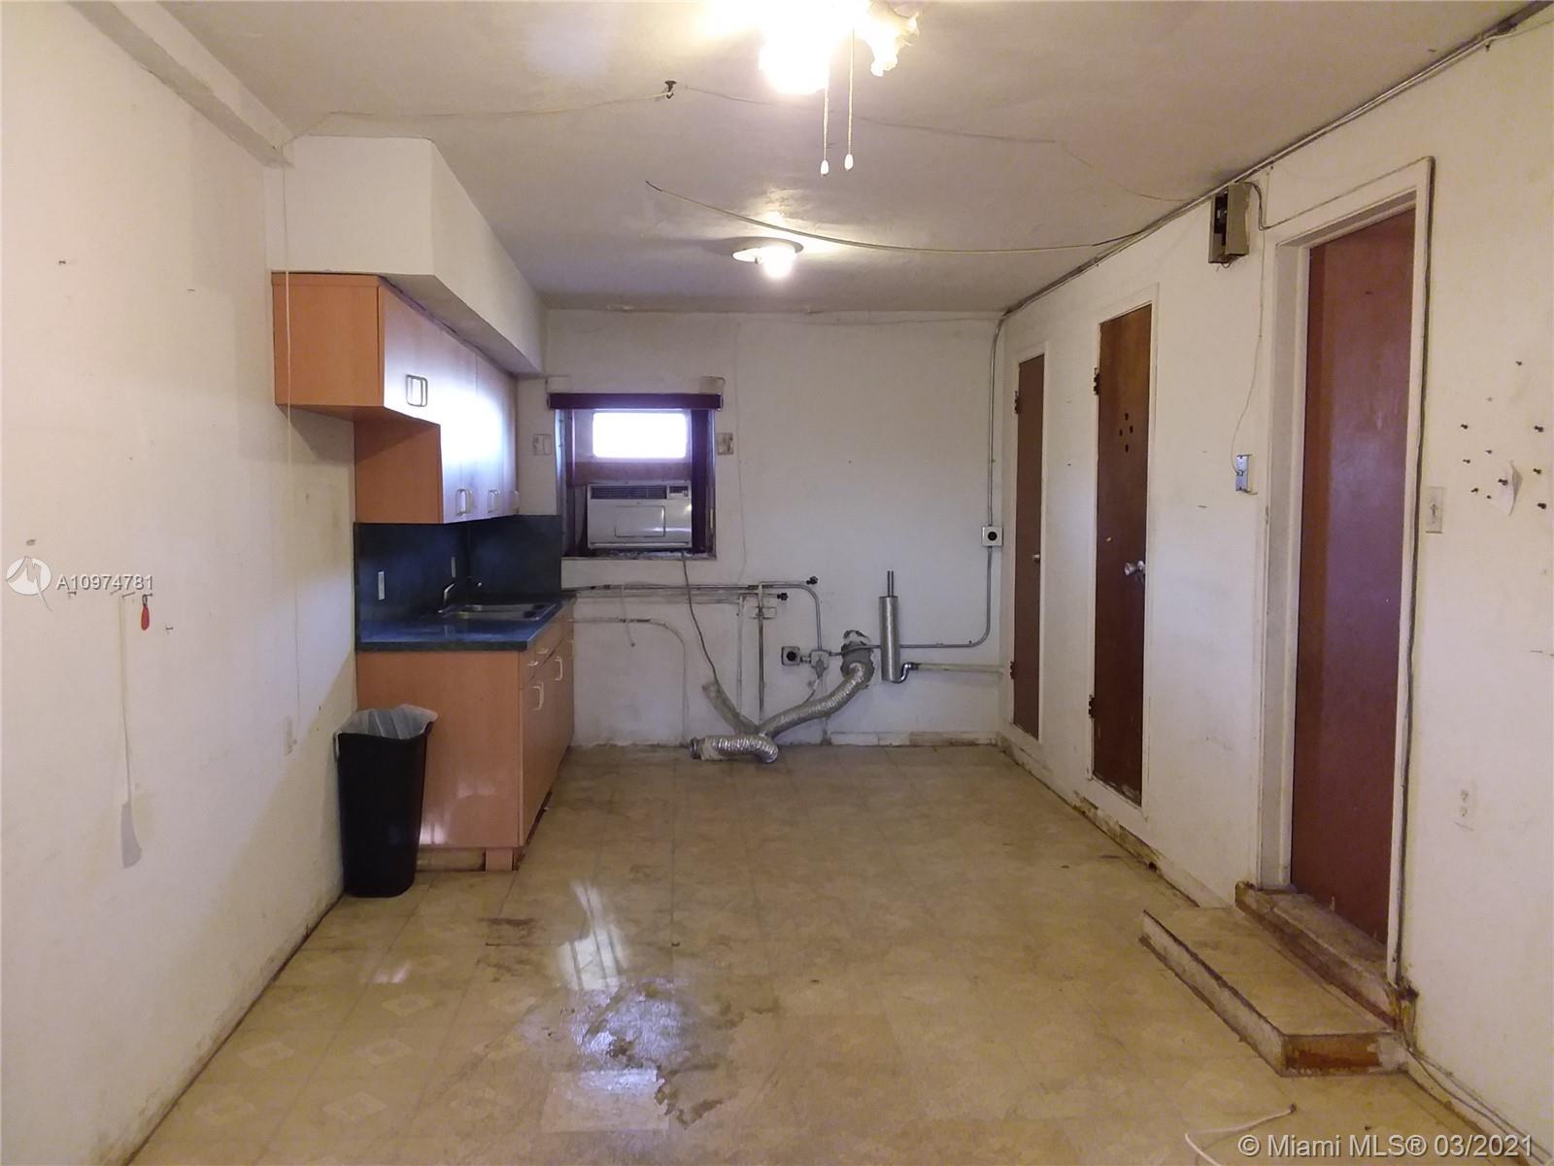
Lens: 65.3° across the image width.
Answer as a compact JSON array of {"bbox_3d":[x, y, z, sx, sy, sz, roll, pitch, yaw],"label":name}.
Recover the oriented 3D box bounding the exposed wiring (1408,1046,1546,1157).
[{"bbox_3d":[1.627,1.207,2.844,0.035,0.045,0.470,0,4,-4],"label":"exposed wiring"}]

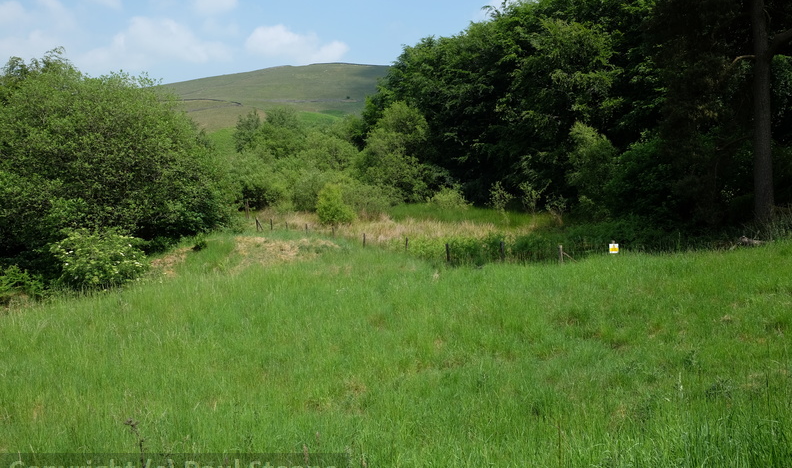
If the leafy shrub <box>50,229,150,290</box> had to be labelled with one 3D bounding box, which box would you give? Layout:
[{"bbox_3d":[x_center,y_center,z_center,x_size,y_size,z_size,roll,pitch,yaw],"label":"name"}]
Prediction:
[{"bbox_3d":[-9.104,0.816,18.300,2.900,2.000,2.600,0,0,0],"label":"leafy shrub"}]

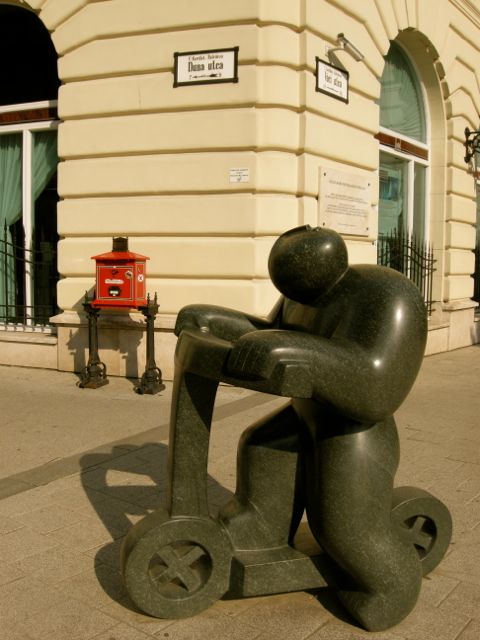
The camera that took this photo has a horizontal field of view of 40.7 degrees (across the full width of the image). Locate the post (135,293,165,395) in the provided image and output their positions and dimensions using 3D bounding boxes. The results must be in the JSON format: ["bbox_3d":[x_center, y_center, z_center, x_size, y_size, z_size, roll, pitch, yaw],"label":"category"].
[{"bbox_3d":[-1.033,0.252,7.508,0.236,1.127,0.369,2,5,19],"label":"post"}]

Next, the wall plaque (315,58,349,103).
[{"bbox_3d":[1.169,-2.982,8.098,0.041,0.405,0.810,4,6,38],"label":"wall plaque"}]

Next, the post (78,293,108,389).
[{"bbox_3d":[-1.756,0.220,7.791,0.236,1.127,0.369,2,5,19],"label":"post"}]

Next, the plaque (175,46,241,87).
[{"bbox_3d":[-0.412,-3.039,7.792,0.820,0.405,0.041,2,5,19],"label":"plaque"}]

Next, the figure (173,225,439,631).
[{"bbox_3d":[0.315,0.398,2.813,1.056,1.609,0.799,-1,5,-20],"label":"figure"}]

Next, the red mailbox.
[{"bbox_3d":[-1.388,-0.560,7.588,0.564,0.820,0.379,2,5,19],"label":"red mailbox"}]

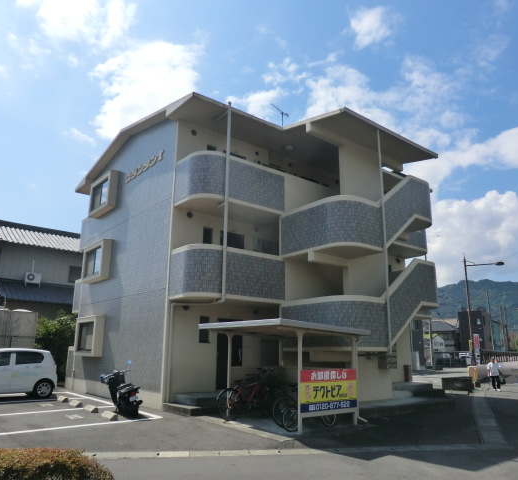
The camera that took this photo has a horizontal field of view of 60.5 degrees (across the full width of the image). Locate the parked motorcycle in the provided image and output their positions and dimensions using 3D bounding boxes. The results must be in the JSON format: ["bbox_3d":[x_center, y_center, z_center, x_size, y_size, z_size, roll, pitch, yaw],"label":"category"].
[{"bbox_3d":[-3.383,3.666,10.985,0.700,1.220,1.750,12,-18,-38],"label":"parked motorcycle"}]

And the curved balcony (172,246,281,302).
[{"bbox_3d":[-0.849,1.063,12.597,2.895,1.346,1.508,11,-17,-38],"label":"curved balcony"}]

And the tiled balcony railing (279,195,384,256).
[{"bbox_3d":[1.993,-0.218,12.504,1.356,1.356,2.712,11,-17,-38],"label":"tiled balcony railing"}]

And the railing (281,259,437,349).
[{"bbox_3d":[3.056,1.931,13.265,3.800,2.700,2.800,12,-18,-38],"label":"railing"}]

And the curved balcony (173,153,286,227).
[{"bbox_3d":[-0.817,-1.513,13.202,2.895,1.397,1.508,11,-17,-38],"label":"curved balcony"}]

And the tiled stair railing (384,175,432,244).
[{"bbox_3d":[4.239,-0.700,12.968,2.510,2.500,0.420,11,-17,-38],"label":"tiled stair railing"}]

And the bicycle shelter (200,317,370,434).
[{"bbox_3d":[0.494,3.048,10.248,2.750,2.160,3.100,12,-18,-38],"label":"bicycle shelter"}]

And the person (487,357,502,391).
[{"bbox_3d":[11.508,6.561,21.812,0.500,1.620,0.360,-6,-15,26],"label":"person"}]

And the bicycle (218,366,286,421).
[{"bbox_3d":[-0.227,3.650,10.429,1.750,1.060,0.580,12,-18,-38],"label":"bicycle"}]

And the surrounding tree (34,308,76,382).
[{"bbox_3d":[-8.760,4.664,19.280,1.900,3.100,1.800,12,-18,-38],"label":"surrounding tree"}]

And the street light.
[{"bbox_3d":[14.708,4.839,28.485,2.350,7.841,0.350,-5,-14,24],"label":"street light"}]

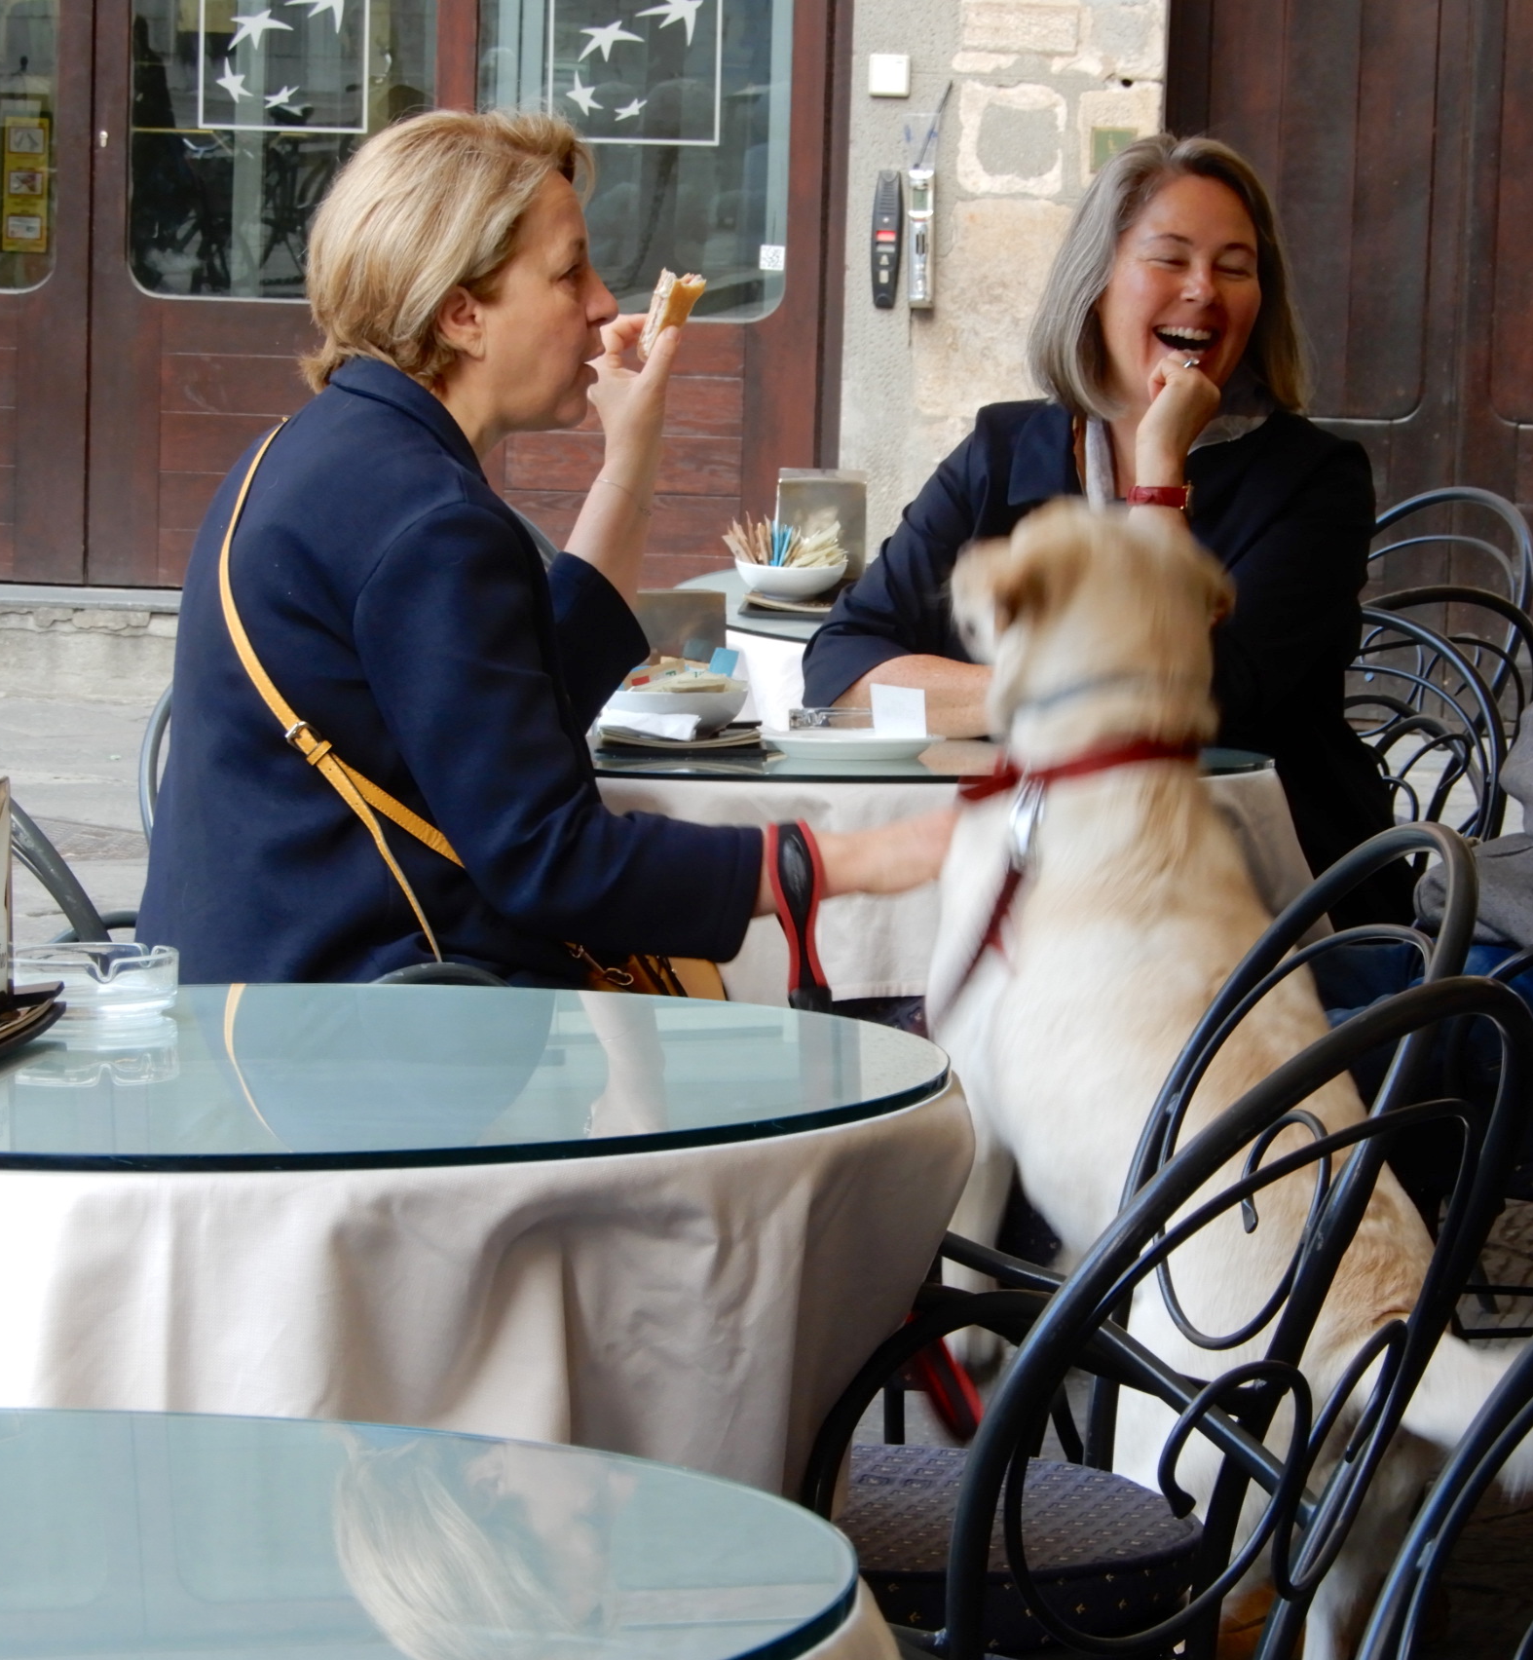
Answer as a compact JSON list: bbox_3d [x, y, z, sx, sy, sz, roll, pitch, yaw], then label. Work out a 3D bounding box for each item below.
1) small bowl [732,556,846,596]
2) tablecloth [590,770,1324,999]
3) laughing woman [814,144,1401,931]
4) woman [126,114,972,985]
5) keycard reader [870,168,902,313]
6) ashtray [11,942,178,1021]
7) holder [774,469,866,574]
[{"bbox_3d":[0.027,-0.266,6.475,0.120,0.040,0.120,2,7,0],"label":"small bowl"},{"bbox_3d":[0.085,0.038,5.200,0.790,0.190,0.790,1,6,0],"label":"tablecloth"},{"bbox_3d":[0.330,0.019,5.500,0.530,1.270,0.760,5,8,27],"label":"laughing woman"},{"bbox_3d":[-0.130,0.074,4.870,0.780,1.280,0.600,-2,8,-28],"label":"woman"},{"bbox_3d":[0.238,-1.175,12.100,0.062,0.272,0.050,2,7,5],"label":"keycard reader"},{"bbox_3d":[-0.354,0.081,3.160,0.096,0.033,0.096,0,5,0],"label":"ashtray"},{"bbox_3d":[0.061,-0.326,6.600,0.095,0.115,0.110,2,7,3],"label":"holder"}]

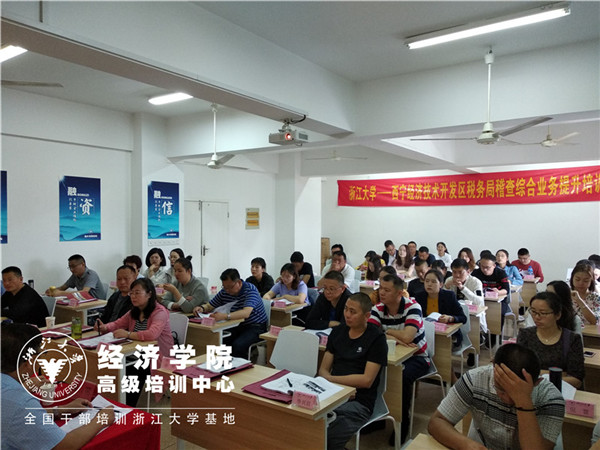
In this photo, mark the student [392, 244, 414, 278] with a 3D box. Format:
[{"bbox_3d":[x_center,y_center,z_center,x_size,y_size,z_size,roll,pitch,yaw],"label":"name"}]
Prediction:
[{"bbox_3d":[1.631,0.959,7.240,0.480,1.256,0.750,1,1,34],"label":"student"}]

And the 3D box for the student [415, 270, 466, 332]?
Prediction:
[{"bbox_3d":[1.258,1.039,4.245,0.520,1.206,0.750,1,1,34],"label":"student"}]

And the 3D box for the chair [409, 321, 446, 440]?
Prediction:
[{"bbox_3d":[0.845,1.244,3.765,0.460,0.830,0.520,1,1,33],"label":"chair"}]

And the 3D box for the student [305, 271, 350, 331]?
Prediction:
[{"bbox_3d":[0.301,1.030,3.961,0.520,1.250,0.720,1,1,35],"label":"student"}]

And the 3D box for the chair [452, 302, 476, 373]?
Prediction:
[{"bbox_3d":[1.424,1.213,4.440,0.480,0.850,0.530,1,1,34],"label":"chair"}]

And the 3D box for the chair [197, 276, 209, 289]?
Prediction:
[{"bbox_3d":[-1.543,1.163,6.081,0.460,0.860,0.520,1,1,35],"label":"chair"}]

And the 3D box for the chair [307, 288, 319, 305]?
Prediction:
[{"bbox_3d":[-0.074,1.238,5.546,0.480,0.830,0.540,1,1,35],"label":"chair"}]

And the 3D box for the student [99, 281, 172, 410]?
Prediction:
[{"bbox_3d":[-1.391,1.066,3.900,0.614,1.196,0.653,1,2,35],"label":"student"}]

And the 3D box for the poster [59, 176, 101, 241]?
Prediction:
[{"bbox_3d":[-3.080,-0.225,6.324,0.020,0.895,0.600,1,1,35],"label":"poster"}]

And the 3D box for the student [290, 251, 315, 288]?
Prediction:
[{"bbox_3d":[-0.033,0.975,6.053,0.475,1.228,0.723,1,1,35],"label":"student"}]

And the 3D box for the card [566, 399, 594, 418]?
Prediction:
[{"bbox_3d":[1.333,0.865,2.139,0.120,0.072,0.050,1,1,35],"label":"card"}]

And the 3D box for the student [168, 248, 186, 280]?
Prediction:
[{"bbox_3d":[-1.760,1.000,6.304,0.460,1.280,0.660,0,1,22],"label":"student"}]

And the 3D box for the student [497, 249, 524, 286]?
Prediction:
[{"bbox_3d":[2.995,1.003,6.643,0.480,1.250,0.680,1,1,32],"label":"student"}]

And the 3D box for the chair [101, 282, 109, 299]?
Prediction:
[{"bbox_3d":[-2.862,1.231,6.086,0.480,0.830,0.540,1,1,35],"label":"chair"}]

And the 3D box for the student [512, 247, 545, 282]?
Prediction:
[{"bbox_3d":[3.434,0.963,6.959,0.515,1.228,0.723,1,1,33],"label":"student"}]

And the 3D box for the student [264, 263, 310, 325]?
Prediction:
[{"bbox_3d":[-0.143,1.033,5.082,0.500,1.191,0.750,1,1,34],"label":"student"}]

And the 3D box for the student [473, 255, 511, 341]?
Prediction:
[{"bbox_3d":[2.250,0.979,5.456,0.495,1.238,0.723,1,1,33],"label":"student"}]

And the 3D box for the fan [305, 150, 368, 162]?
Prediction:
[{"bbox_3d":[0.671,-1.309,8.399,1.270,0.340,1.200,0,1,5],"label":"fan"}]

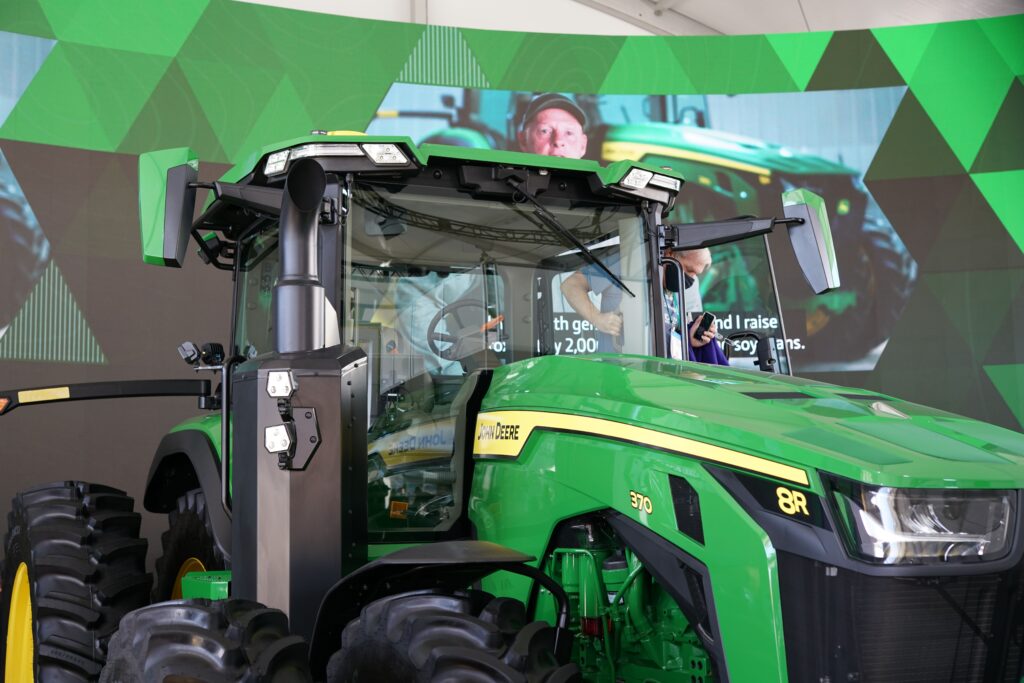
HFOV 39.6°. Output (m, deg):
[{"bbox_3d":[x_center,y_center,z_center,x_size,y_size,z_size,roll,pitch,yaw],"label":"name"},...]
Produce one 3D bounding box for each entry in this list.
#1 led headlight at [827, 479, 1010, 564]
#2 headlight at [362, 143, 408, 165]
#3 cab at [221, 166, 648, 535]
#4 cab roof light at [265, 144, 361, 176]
[{"bbox_3d":[0.918,0.399,3.202,0.349,0.188,0.212,1,-8,-14],"label":"led headlight"},{"bbox_3d":[-0.514,-0.755,5.715,0.195,0.083,0.067,1,-8,-12],"label":"headlight"},{"bbox_3d":[-0.260,0.169,6.497,1.640,1.460,1.640,2,-8,-24],"label":"cab"},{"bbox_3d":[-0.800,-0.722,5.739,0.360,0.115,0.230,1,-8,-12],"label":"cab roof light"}]

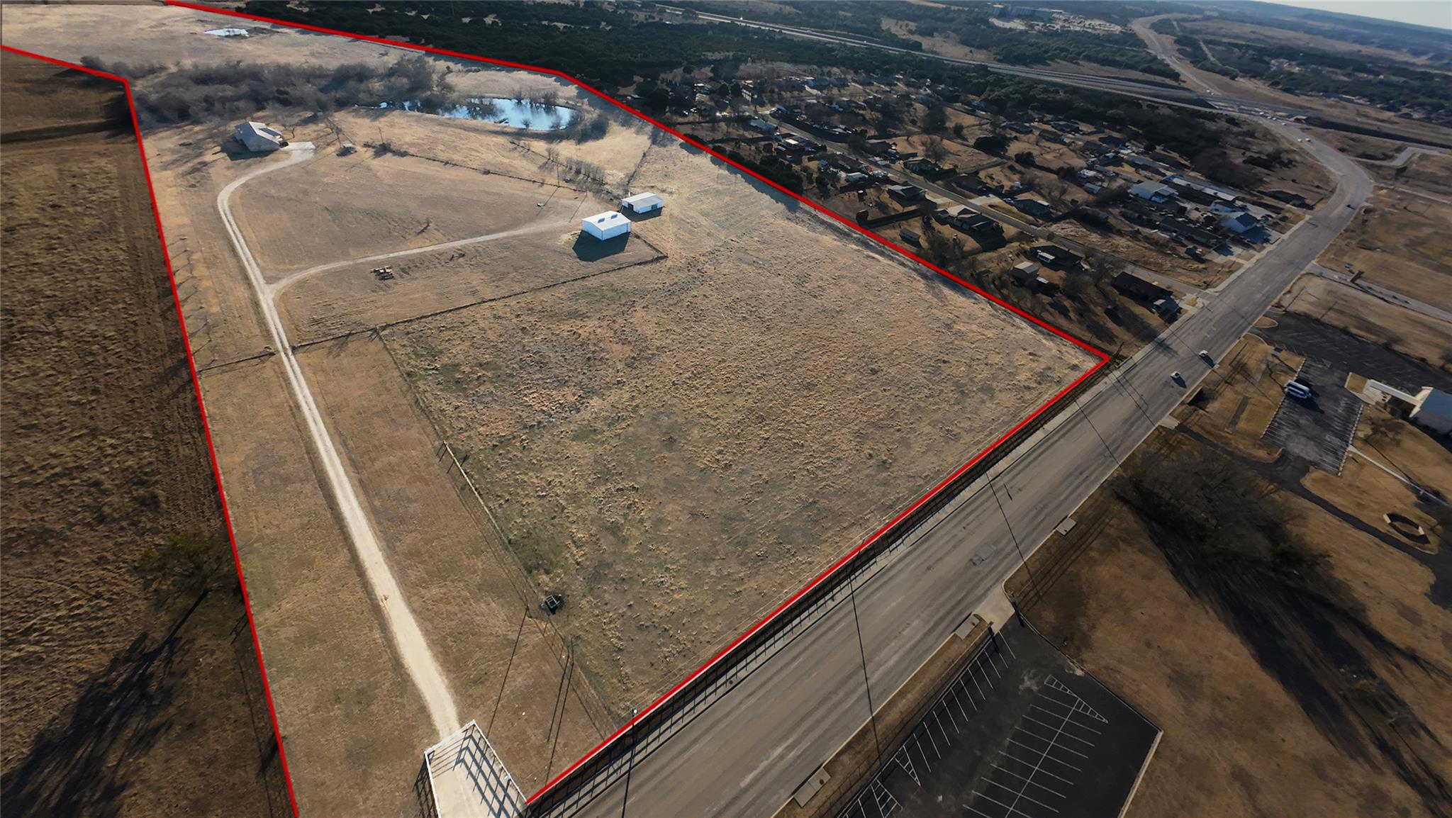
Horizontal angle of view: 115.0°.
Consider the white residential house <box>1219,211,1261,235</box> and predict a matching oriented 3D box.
[{"bbox_3d":[303.776,-111.298,273.460,22.500,5.300,12.400,-25,55,-28],"label":"white residential house"}]

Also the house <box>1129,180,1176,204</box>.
[{"bbox_3d":[275.061,-139.878,296.661,21.500,5.000,18.500,-25,55,-28],"label":"house"}]

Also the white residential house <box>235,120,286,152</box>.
[{"bbox_3d":[-221.034,-129.622,218.800,13.900,5.100,29.500,-32,58,-32],"label":"white residential house"}]

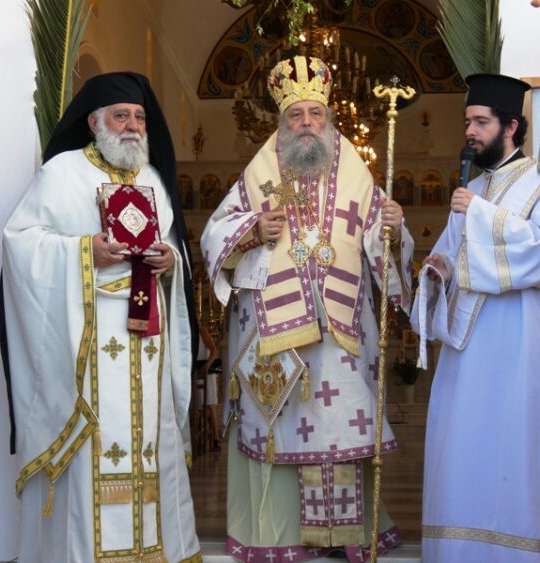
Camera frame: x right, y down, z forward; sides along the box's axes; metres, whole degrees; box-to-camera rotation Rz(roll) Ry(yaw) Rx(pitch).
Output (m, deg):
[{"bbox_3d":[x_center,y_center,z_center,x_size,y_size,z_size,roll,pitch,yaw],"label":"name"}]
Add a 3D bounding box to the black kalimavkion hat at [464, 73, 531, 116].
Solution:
[{"bbox_3d":[0.769,-0.630,4.030,0.228,0.125,0.228,7,-6,1],"label":"black kalimavkion hat"}]

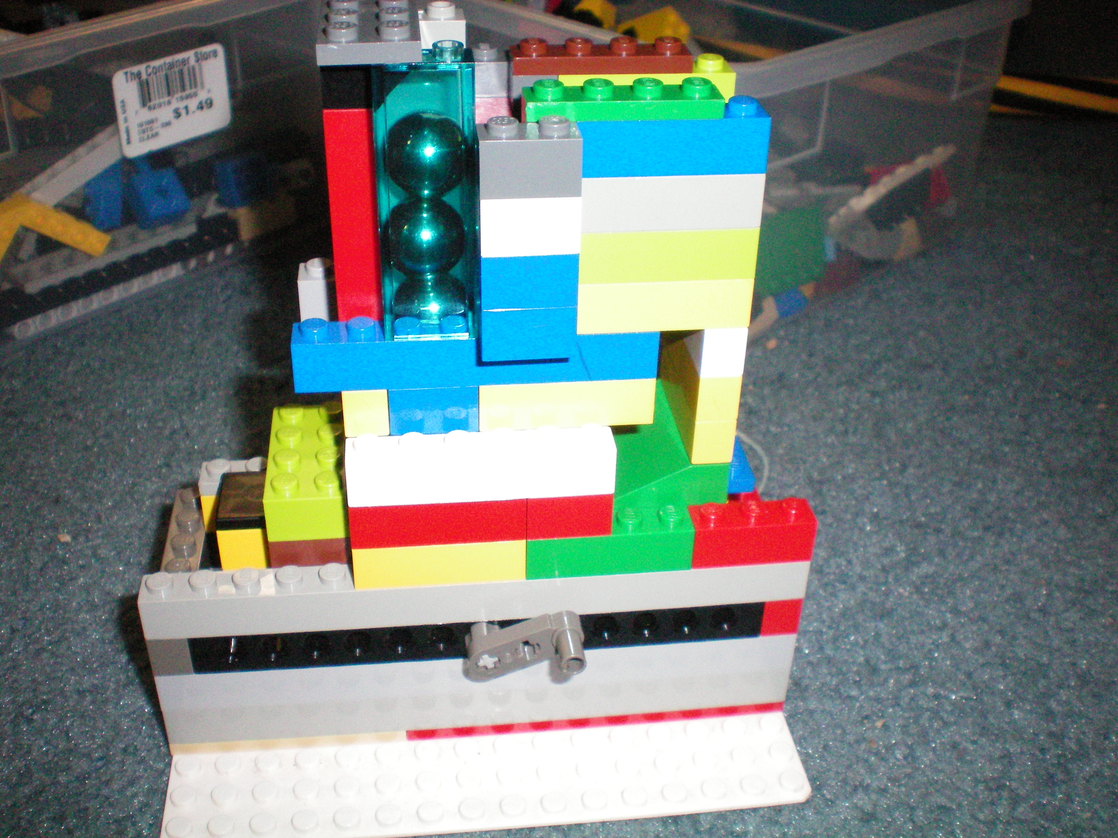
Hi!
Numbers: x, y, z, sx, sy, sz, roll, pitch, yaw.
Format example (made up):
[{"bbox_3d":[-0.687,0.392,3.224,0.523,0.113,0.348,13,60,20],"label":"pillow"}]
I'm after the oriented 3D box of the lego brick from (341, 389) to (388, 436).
[{"bbox_3d":[-0.035,-0.003,0.222,0.008,0.010,0.008,-2,34,-6],"label":"lego brick"}]

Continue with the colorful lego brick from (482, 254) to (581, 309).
[{"bbox_3d":[-0.005,-0.025,0.203,0.016,0.011,0.008,-3,33,-7],"label":"colorful lego brick"}]

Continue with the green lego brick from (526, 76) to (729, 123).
[{"bbox_3d":[0.010,-0.052,0.197,0.032,0.005,0.008,-3,33,-7],"label":"green lego brick"}]

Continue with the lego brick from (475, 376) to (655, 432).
[{"bbox_3d":[0.001,-0.005,0.226,0.032,0.010,0.008,-2,34,-6],"label":"lego brick"}]

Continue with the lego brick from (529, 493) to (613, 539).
[{"bbox_3d":[0.002,0.016,0.230,0.016,0.010,0.008,-3,33,-6],"label":"lego brick"}]

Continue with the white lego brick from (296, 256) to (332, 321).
[{"bbox_3d":[-0.045,-0.025,0.236,0.008,0.011,0.008,-2,34,-6],"label":"white lego brick"}]

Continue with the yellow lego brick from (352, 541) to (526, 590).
[{"bbox_3d":[-0.022,0.025,0.232,0.032,0.010,0.008,-3,33,-6],"label":"yellow lego brick"}]

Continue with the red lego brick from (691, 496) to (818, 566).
[{"bbox_3d":[0.037,0.022,0.239,0.024,0.010,0.008,-3,33,-6],"label":"red lego brick"}]

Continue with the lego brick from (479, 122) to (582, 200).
[{"bbox_3d":[-0.005,-0.041,0.193,0.016,0.010,0.008,-3,33,-6],"label":"lego brick"}]

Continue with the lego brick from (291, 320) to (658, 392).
[{"bbox_3d":[-0.015,-0.013,0.219,0.064,0.011,0.008,-3,33,-7],"label":"lego brick"}]

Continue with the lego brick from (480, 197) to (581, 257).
[{"bbox_3d":[-0.005,-0.033,0.197,0.016,0.011,0.008,-3,33,-7],"label":"lego brick"}]

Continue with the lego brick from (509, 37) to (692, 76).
[{"bbox_3d":[0.008,-0.065,0.217,0.032,0.005,0.008,-3,33,-7],"label":"lego brick"}]

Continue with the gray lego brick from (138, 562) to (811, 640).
[{"bbox_3d":[-0.015,0.032,0.238,0.128,0.011,0.008,-3,33,-7],"label":"gray lego brick"}]

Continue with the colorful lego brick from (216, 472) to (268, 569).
[{"bbox_3d":[-0.060,0.020,0.238,0.008,0.013,0.016,-3,33,-6],"label":"colorful lego brick"}]

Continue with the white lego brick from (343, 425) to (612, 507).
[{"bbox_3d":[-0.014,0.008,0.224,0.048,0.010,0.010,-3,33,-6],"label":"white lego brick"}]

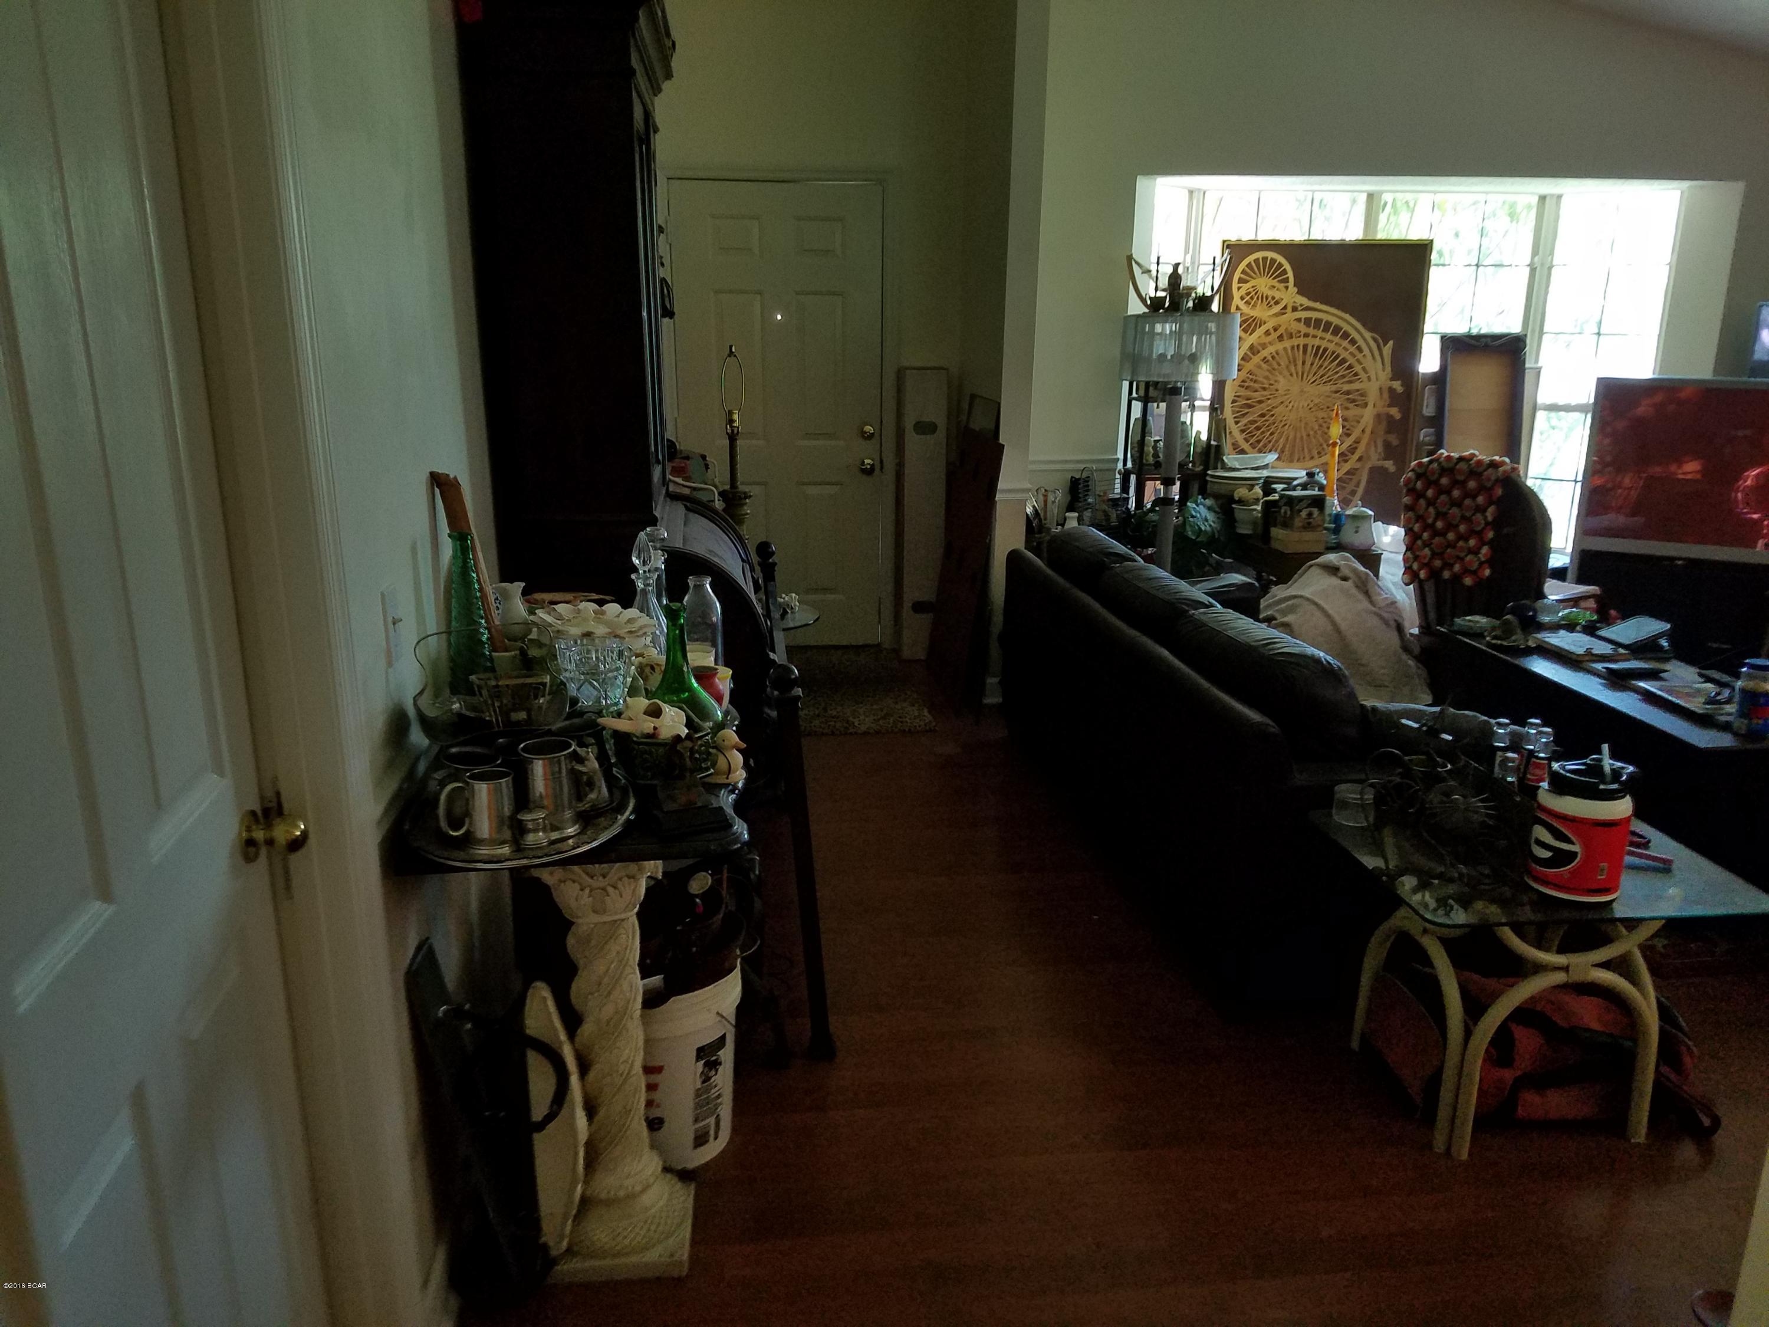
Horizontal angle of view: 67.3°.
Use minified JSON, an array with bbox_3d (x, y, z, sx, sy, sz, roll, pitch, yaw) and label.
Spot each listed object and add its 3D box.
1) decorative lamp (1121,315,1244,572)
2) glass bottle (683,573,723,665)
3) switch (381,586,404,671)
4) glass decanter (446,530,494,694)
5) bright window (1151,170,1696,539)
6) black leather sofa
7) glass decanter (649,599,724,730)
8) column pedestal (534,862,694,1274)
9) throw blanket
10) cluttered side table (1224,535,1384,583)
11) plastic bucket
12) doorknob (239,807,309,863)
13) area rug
[{"bbox_3d":[1.088,-0.557,5.128,0.440,1.510,0.440,-2,16,-8],"label":"decorative lamp"},{"bbox_3d":[-0.396,-0.091,2.869,0.090,0.225,0.090,-1,16,-6],"label":"glass bottle"},{"bbox_3d":[-0.729,-0.063,1.980,0.020,0.117,0.076,-2,16,-8],"label":"switch"},{"bbox_3d":[-0.849,-0.108,2.701,0.088,0.335,0.088,-1,16,-6],"label":"glass decanter"},{"bbox_3d":[2.484,-1.424,6.684,2.620,1.800,0.500,-2,16,-8],"label":"bright window"},{"bbox_3d":[1.075,0.109,3.994,0.920,0.820,2.000,-2,16,-10],"label":"black leather sofa"},{"bbox_3d":[-0.370,0.035,2.411,0.148,0.268,0.148,-2,16,-8],"label":"glass decanter"},{"bbox_3d":[-0.452,0.636,2.222,0.225,0.750,0.225,-1,16,-7],"label":"column pedestal"},{"bbox_3d":[1.396,-0.136,4.279,0.500,0.420,0.700,-2,16,-10],"label":"throw blanket"},{"bbox_3d":[1.751,-0.228,5.598,0.450,0.600,0.550,-2,16,-8],"label":"cluttered side table"},{"bbox_3d":[-0.430,0.752,2.621,0.303,0.370,0.303,-2,16,-8],"label":"plastic bucket"},{"bbox_3d":[-0.722,0.202,1.583,0.065,0.066,0.066,-2,16,-8],"label":"doorknob"},{"bbox_3d":[-0.332,0.103,5.511,0.920,0.020,1.230,-2,16,-8],"label":"area rug"}]

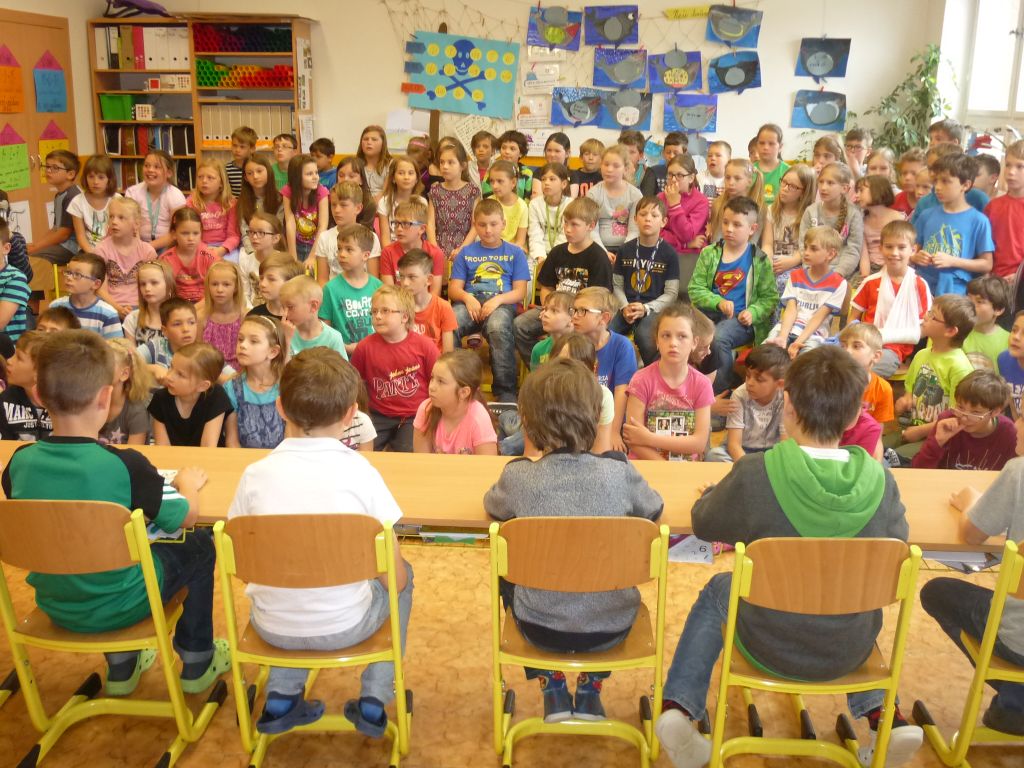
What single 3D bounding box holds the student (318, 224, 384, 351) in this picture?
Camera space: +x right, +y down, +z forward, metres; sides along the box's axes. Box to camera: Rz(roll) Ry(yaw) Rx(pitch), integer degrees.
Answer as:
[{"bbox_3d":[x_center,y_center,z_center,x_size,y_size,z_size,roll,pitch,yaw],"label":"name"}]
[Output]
[{"bbox_3d":[-0.785,-0.206,4.577,0.400,1.050,0.620,5,16,13],"label":"student"}]

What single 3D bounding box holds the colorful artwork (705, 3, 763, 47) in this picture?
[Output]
[{"bbox_3d":[1.779,-2.860,7.820,0.420,0.300,0.020,6,16,-2],"label":"colorful artwork"}]

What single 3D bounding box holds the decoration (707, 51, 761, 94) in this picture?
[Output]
[{"bbox_3d":[1.766,-2.474,7.751,0.420,0.320,0.020,-1,15,2],"label":"decoration"}]

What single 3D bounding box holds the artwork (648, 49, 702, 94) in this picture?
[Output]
[{"bbox_3d":[1.321,-2.525,7.900,0.420,0.300,0.020,-2,16,5],"label":"artwork"}]

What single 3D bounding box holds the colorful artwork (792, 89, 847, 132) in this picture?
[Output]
[{"bbox_3d":[2.473,-2.199,7.850,0.420,0.300,0.020,5,16,3],"label":"colorful artwork"}]

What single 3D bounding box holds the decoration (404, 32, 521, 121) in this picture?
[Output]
[{"bbox_3d":[-0.398,-2.478,7.814,0.880,0.610,0.020,7,16,0],"label":"decoration"}]

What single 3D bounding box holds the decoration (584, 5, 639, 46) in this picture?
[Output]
[{"bbox_3d":[0.785,-2.832,7.700,0.420,0.300,0.030,2,13,3],"label":"decoration"}]

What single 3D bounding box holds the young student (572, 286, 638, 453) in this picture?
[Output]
[{"bbox_3d":[0.367,-0.058,4.601,0.520,0.786,0.620,13,20,35],"label":"young student"}]

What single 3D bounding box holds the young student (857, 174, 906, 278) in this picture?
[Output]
[{"bbox_3d":[2.001,-0.625,5.425,0.400,1.000,0.580,14,20,40],"label":"young student"}]

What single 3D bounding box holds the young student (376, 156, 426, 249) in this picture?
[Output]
[{"bbox_3d":[-0.680,-0.806,5.790,0.380,1.081,0.520,3,14,8],"label":"young student"}]

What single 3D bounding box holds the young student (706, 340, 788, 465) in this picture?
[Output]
[{"bbox_3d":[0.961,0.181,3.887,0.470,0.650,0.500,9,18,29],"label":"young student"}]

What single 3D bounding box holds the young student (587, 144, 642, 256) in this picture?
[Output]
[{"bbox_3d":[0.547,-0.767,5.549,0.400,1.158,0.520,3,14,8],"label":"young student"}]

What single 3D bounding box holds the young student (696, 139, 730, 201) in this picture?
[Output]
[{"bbox_3d":[1.350,-0.928,6.588,0.380,1.350,0.250,6,16,19],"label":"young student"}]

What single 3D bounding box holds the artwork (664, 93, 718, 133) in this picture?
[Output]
[{"bbox_3d":[1.449,-2.177,7.843,0.420,0.300,0.020,1,16,1],"label":"artwork"}]

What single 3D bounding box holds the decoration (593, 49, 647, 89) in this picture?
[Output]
[{"bbox_3d":[0.857,-2.515,7.766,0.420,0.310,0.020,3,16,1],"label":"decoration"}]

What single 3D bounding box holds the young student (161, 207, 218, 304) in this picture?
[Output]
[{"bbox_3d":[-1.600,-0.322,4.867,0.370,1.089,0.600,1,16,0],"label":"young student"}]

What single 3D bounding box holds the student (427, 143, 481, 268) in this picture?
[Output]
[{"bbox_3d":[-0.334,-0.759,5.449,0.380,1.159,0.520,3,14,8],"label":"student"}]

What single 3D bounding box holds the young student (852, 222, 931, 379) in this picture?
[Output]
[{"bbox_3d":[1.669,-0.162,4.423,0.440,1.123,0.640,5,16,13],"label":"young student"}]

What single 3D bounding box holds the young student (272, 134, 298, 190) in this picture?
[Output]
[{"bbox_3d":[-1.581,-1.069,6.931,0.360,1.388,0.250,2,16,5],"label":"young student"}]

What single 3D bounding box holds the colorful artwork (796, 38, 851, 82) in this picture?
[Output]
[{"bbox_3d":[2.449,-2.552,7.700,0.410,0.310,0.030,2,13,3],"label":"colorful artwork"}]

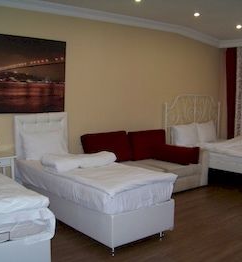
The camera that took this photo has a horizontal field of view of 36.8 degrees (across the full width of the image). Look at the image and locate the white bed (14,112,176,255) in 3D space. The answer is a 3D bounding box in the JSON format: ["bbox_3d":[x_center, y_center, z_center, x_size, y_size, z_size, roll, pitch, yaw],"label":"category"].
[{"bbox_3d":[-0.450,0.440,4.431,0.870,1.190,2.250,-4,7,-39],"label":"white bed"}]

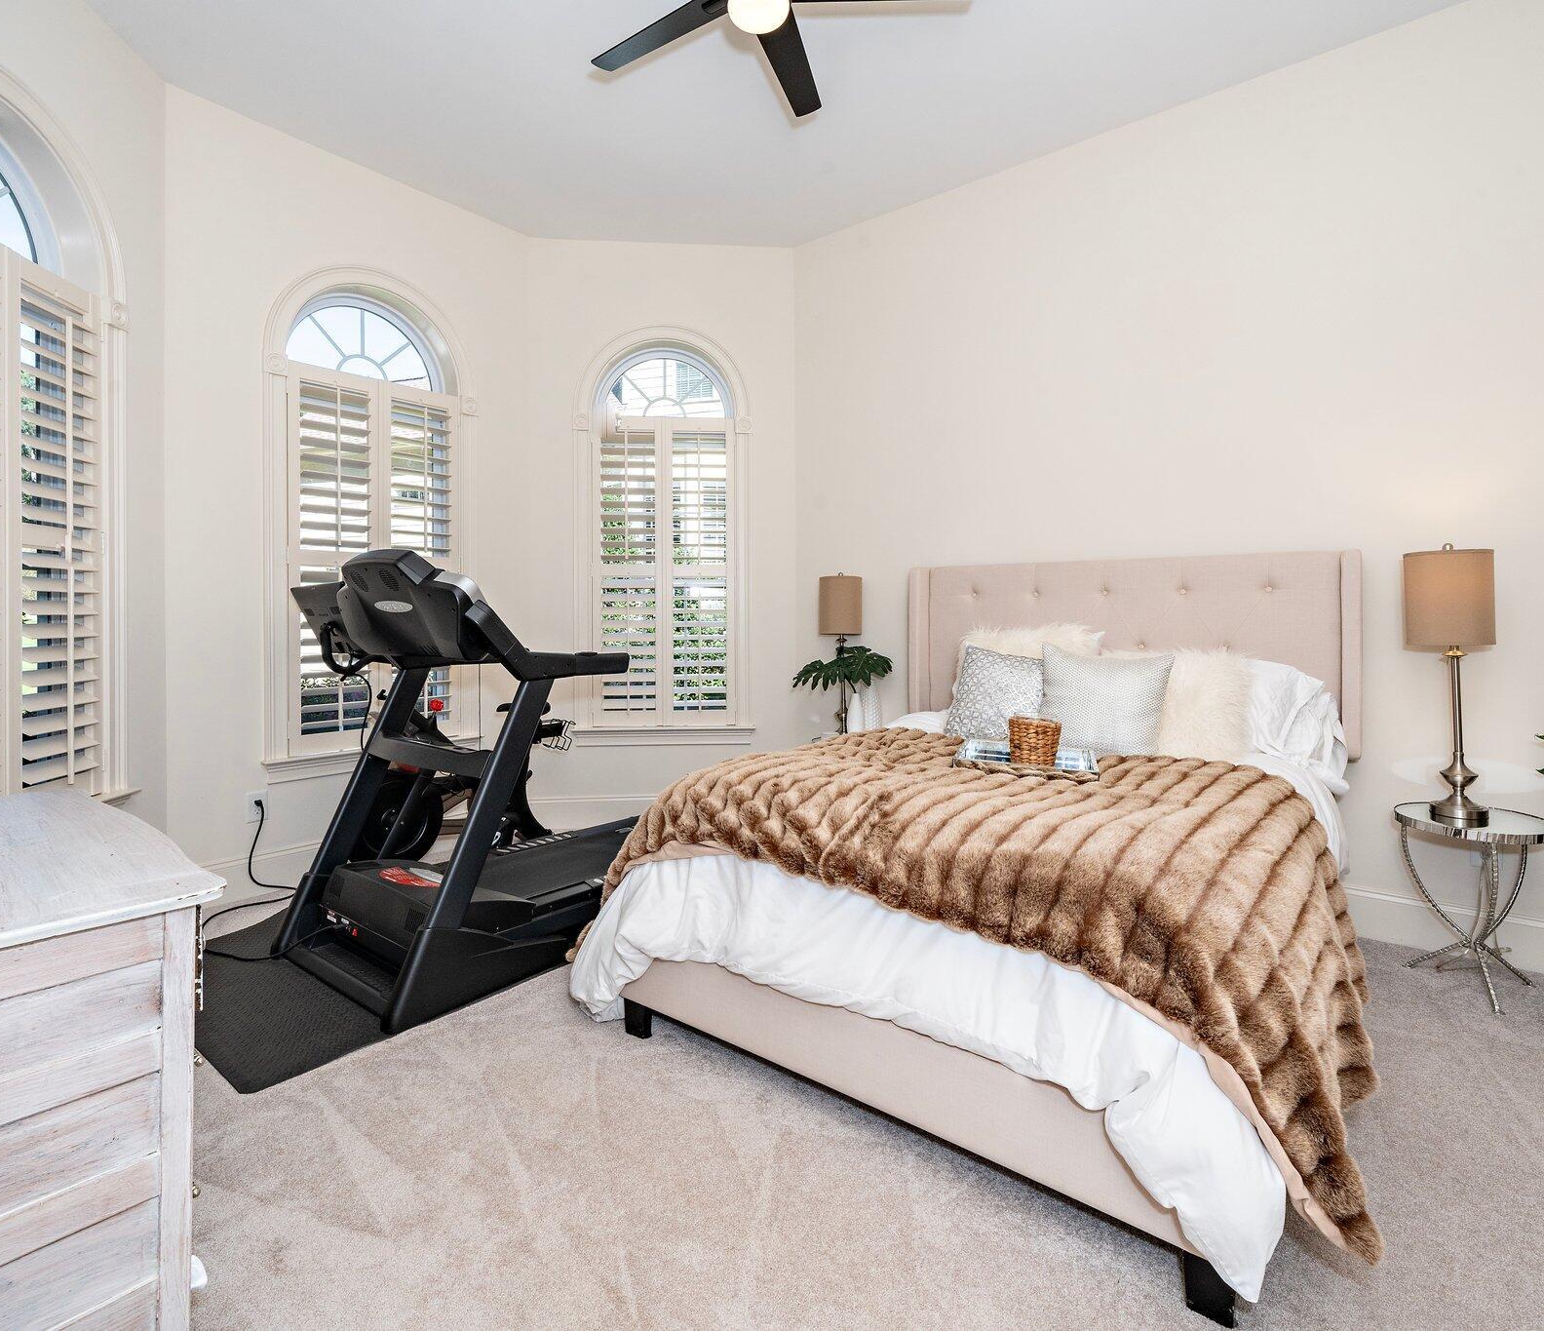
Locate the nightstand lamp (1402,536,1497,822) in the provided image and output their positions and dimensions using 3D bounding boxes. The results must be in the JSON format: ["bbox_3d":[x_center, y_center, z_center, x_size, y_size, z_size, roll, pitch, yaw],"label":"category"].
[{"bbox_3d":[2.163,0.052,2.461,0.220,0.871,0.220,2,4,38],"label":"nightstand lamp"}]

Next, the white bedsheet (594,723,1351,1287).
[{"bbox_3d":[0.643,0.663,2.368,1.904,0.678,1.523,2,4,38],"label":"white bedsheet"}]

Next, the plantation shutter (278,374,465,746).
[{"bbox_3d":[-1.820,-0.459,3.627,0.070,1.675,0.832,2,3,39],"label":"plantation shutter"}]

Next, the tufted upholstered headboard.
[{"bbox_3d":[1.414,-0.075,3.321,1.764,0.720,0.200,2,4,38],"label":"tufted upholstered headboard"}]

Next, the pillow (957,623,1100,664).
[{"bbox_3d":[1.053,0.082,3.279,0.540,0.470,0.170,2,-15,39],"label":"pillow"}]

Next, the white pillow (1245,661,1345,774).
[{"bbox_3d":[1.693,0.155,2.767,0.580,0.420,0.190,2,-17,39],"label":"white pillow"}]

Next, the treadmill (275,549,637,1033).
[{"bbox_3d":[-0.785,0.281,3.161,0.833,1.398,1.975,2,4,39],"label":"treadmill"}]

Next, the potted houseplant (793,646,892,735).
[{"bbox_3d":[0.360,0.142,3.850,0.460,0.487,0.360,2,3,39],"label":"potted houseplant"}]

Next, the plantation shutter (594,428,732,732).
[{"bbox_3d":[-0.616,-0.535,4.432,0.813,1.746,0.070,0,3,-3],"label":"plantation shutter"}]

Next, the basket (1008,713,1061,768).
[{"bbox_3d":[0.864,0.249,2.558,0.158,0.142,0.158,2,4,38],"label":"basket"}]

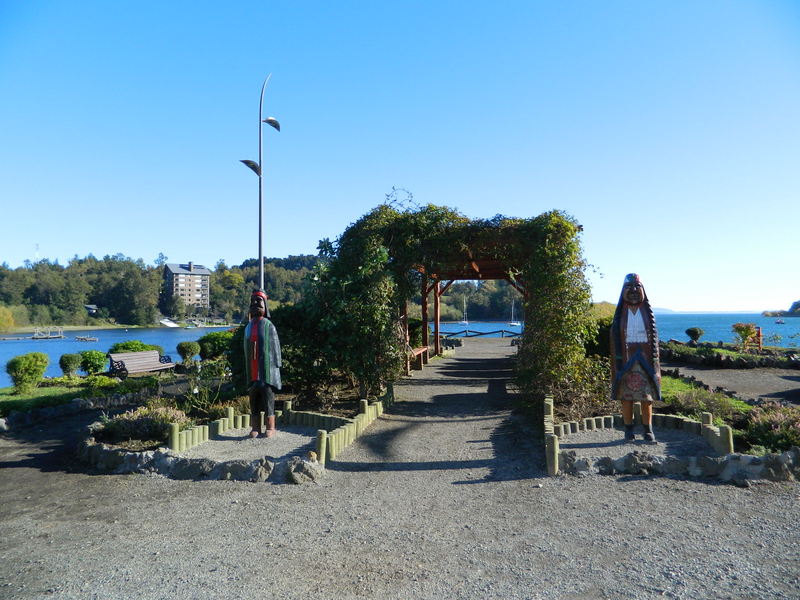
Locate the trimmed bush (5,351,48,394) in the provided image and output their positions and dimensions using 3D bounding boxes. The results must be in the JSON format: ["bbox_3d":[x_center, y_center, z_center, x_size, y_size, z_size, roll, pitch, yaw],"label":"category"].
[{"bbox_3d":[-7.220,1.425,11.200,0.800,0.800,0.750,0,-1,0],"label":"trimmed bush"}]

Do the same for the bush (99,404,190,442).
[{"bbox_3d":[-3.073,1.421,6.918,1.000,0.350,0.800,0,-1,0],"label":"bush"}]

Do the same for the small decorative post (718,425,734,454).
[{"bbox_3d":[3.323,1.416,5.848,0.110,0.310,0.110,0,-1,0],"label":"small decorative post"}]

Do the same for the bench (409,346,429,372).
[{"bbox_3d":[0.500,1.713,16.864,0.420,0.500,3.200,0,-1,10],"label":"bench"}]

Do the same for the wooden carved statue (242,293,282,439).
[{"bbox_3d":[-1.695,0.786,7.150,0.480,1.790,0.380,0,-1,12],"label":"wooden carved statue"}]

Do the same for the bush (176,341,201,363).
[{"bbox_3d":[-5.600,1.390,15.300,0.630,0.650,0.610,0,-1,0],"label":"bush"}]

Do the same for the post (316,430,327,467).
[{"bbox_3d":[-0.788,1.484,5.786,0.090,0.370,0.090,0,-1,0],"label":"post"}]

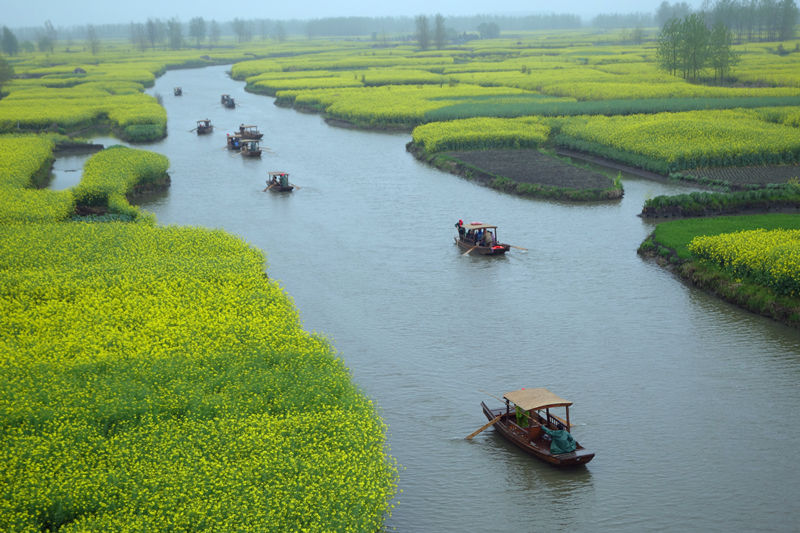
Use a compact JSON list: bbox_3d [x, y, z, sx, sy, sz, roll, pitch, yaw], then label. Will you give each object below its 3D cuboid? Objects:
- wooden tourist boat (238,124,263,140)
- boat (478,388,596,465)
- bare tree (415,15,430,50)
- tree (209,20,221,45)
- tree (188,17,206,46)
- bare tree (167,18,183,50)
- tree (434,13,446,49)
[{"bbox_3d":[-20.072,-17.895,186.912,1.780,1.860,6.800,-6,11,-28],"label":"wooden tourist boat"},{"bbox_3d":[4.979,5.612,50.733,1.780,1.860,6.900,-5,11,-21],"label":"boat"},{"bbox_3d":[10.525,-109.574,654.693,6.090,16.880,6.090,-1,10,0],"label":"bare tree"},{"bbox_3d":[-112.137,-140.660,846.079,7.270,16.350,7.270,-1,10,0],"label":"tree"},{"bbox_3d":[-114.387,-132.025,790.596,9.060,18.680,9.060,-1,10,0],"label":"tree"},{"bbox_3d":[-122.336,-125.845,759.299,7.880,17.670,7.880,-1,10,0],"label":"bare tree"},{"bbox_3d":[19.038,-110.706,657.911,5.180,17.670,5.180,-1,10,0],"label":"tree"}]

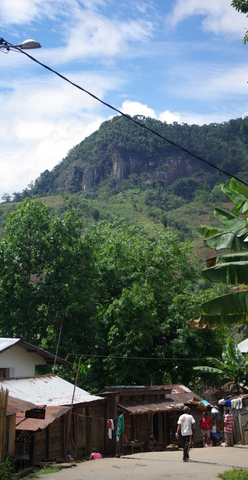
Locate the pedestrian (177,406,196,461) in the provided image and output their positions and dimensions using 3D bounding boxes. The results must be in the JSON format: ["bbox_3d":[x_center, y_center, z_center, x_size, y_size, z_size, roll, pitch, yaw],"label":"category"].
[{"bbox_3d":[1.927,5.996,33.700,0.580,1.710,0.450,-2,-9,12],"label":"pedestrian"}]

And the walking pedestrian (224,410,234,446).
[{"bbox_3d":[4.681,8.341,48.500,0.450,1.660,0.360,5,-10,-30],"label":"walking pedestrian"}]

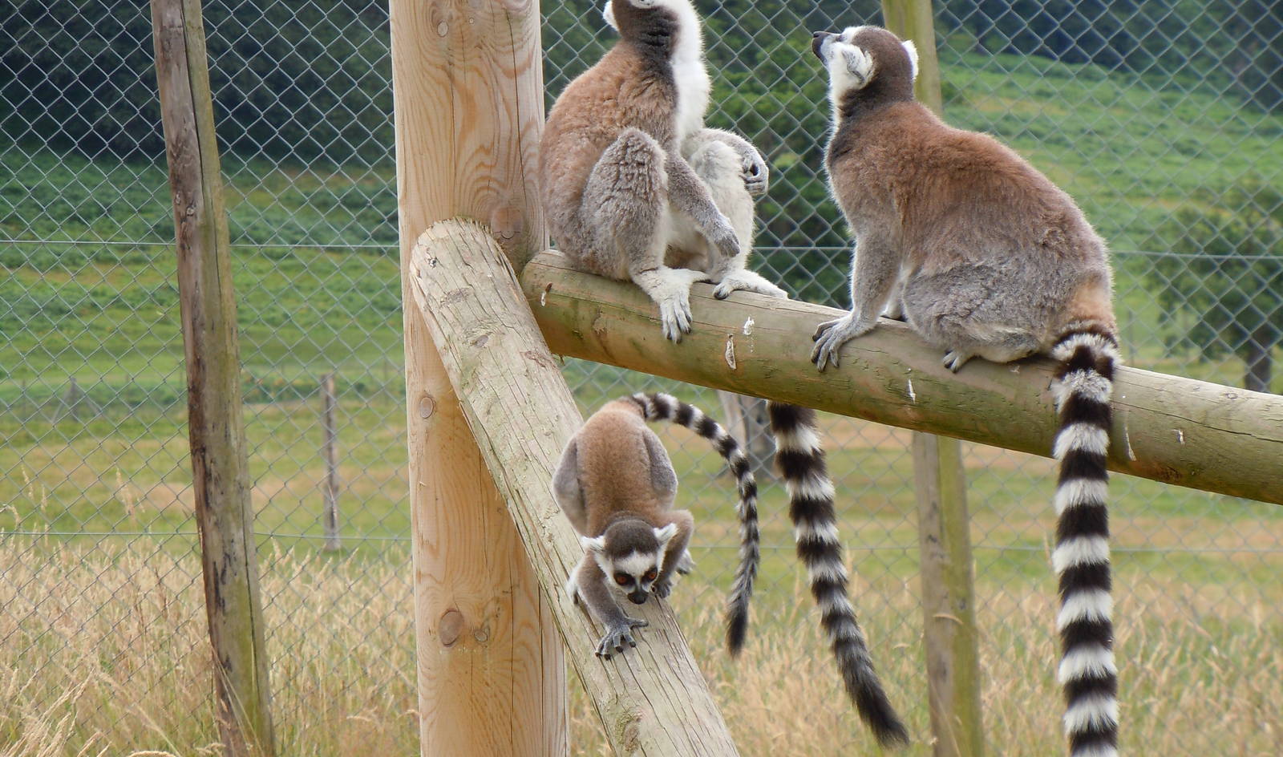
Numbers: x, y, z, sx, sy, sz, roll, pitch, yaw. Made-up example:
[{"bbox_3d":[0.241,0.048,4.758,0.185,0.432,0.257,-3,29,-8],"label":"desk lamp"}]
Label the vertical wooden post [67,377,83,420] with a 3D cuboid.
[{"bbox_3d":[-15.821,0.574,180.000,0.160,1.250,0.160,-2,0,0],"label":"vertical wooden post"}]

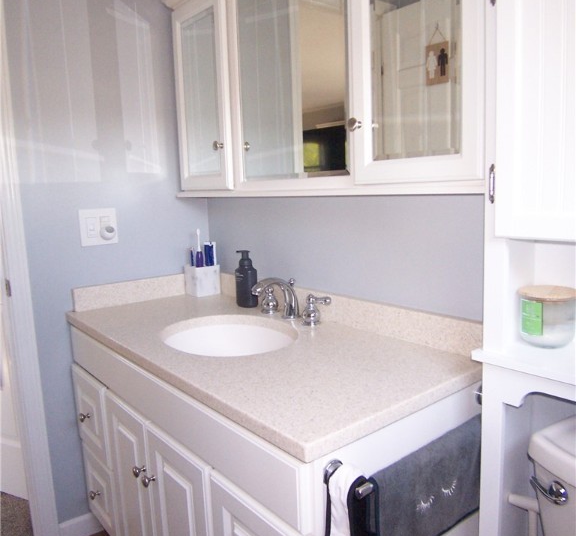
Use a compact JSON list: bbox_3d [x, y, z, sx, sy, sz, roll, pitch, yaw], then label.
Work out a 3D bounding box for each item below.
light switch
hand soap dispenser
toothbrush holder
[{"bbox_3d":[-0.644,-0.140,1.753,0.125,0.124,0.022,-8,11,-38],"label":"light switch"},{"bbox_3d":[-0.141,0.037,1.733,0.074,0.191,0.072,-2,8,0],"label":"hand soap dispenser"},{"bbox_3d":[-0.331,0.044,1.985,0.099,0.114,0.099,-8,11,-38],"label":"toothbrush holder"}]

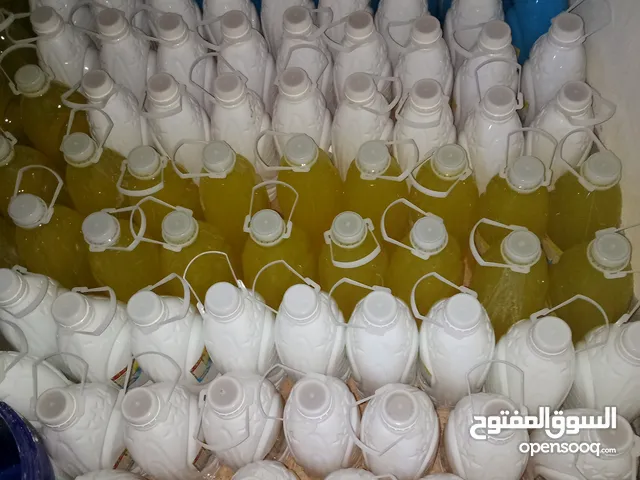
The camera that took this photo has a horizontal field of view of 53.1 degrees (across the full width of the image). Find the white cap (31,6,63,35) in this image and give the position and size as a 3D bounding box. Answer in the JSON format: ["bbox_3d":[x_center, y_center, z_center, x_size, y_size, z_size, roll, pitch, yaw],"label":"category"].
[{"bbox_3d":[-0.413,-0.328,0.970,0.043,0.021,0.043,-8,59,0],"label":"white cap"}]

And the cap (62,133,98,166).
[{"bbox_3d":[-0.323,-0.119,0.861,0.042,0.020,0.042,-5,58,0],"label":"cap"}]

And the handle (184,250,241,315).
[{"bbox_3d":[-0.127,0.049,0.754,0.056,0.008,0.056,-20,84,-9],"label":"handle"}]

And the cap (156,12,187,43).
[{"bbox_3d":[-0.217,-0.313,0.946,0.043,0.021,0.043,-2,59,4],"label":"cap"}]

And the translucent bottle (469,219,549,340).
[{"bbox_3d":[0.241,0.076,0.851,0.095,0.285,0.095,-8,59,0],"label":"translucent bottle"}]

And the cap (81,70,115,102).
[{"bbox_3d":[-0.311,-0.217,0.902,0.043,0.021,0.043,-8,59,0],"label":"cap"}]

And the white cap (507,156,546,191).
[{"bbox_3d":[0.252,-0.081,0.784,0.043,0.021,0.043,-2,59,4],"label":"white cap"}]

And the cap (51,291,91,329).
[{"bbox_3d":[-0.288,0.080,0.741,0.043,0.021,0.043,-2,59,4],"label":"cap"}]

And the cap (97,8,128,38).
[{"bbox_3d":[-0.306,-0.319,0.943,0.041,0.018,0.041,-5,58,0],"label":"cap"}]

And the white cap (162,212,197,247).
[{"bbox_3d":[-0.171,-0.015,0.782,0.043,0.021,0.043,-2,59,4],"label":"white cap"}]

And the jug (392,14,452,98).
[{"bbox_3d":[0.158,-0.226,1.024,0.093,0.290,0.100,-5,58,0],"label":"jug"}]

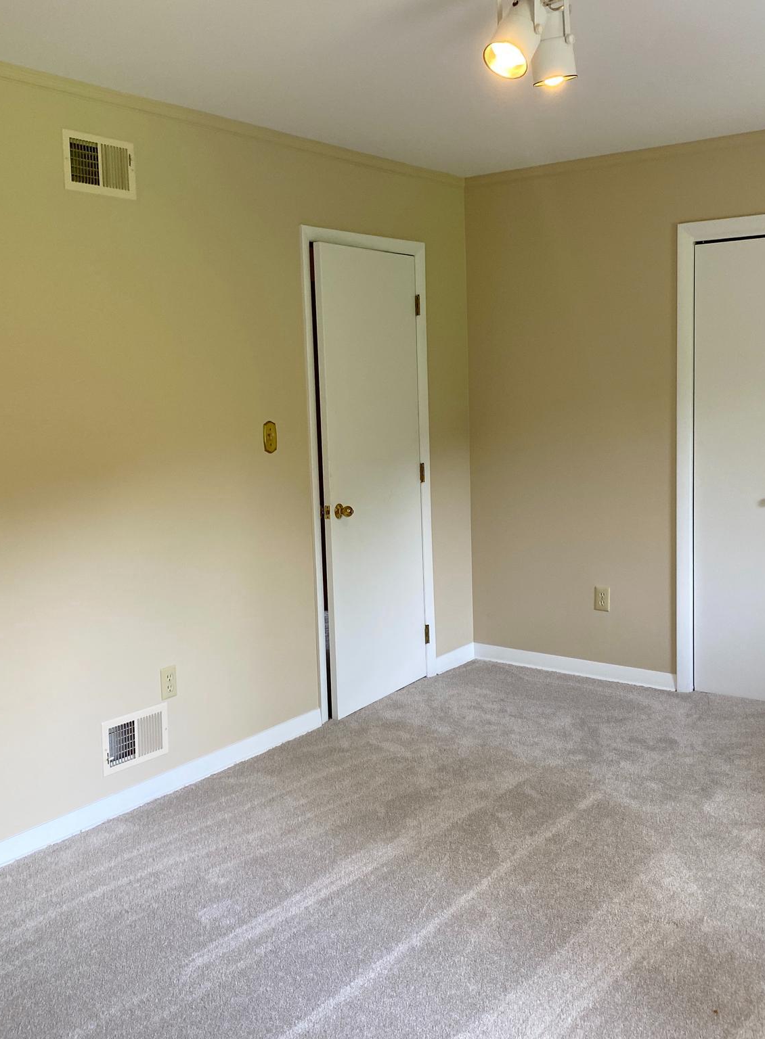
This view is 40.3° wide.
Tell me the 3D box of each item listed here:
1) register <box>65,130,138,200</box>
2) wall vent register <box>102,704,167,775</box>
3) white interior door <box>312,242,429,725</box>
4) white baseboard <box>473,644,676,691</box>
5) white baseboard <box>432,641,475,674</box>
[{"bbox_3d":[-0.917,-1.151,3.388,0.018,0.184,0.287,4,9,36],"label":"register"},{"bbox_3d":[-0.859,0.765,3.635,0.018,0.184,0.286,4,9,36],"label":"wall vent register"},{"bbox_3d":[-0.033,-0.179,4.659,0.038,2.010,0.755,3,9,32],"label":"white interior door"},{"bbox_3d":[0.920,0.720,5.132,1.080,0.088,0.015,4,9,36],"label":"white baseboard"},{"bbox_3d":[0.370,0.712,5.308,0.015,0.092,0.360,4,9,36],"label":"white baseboard"}]

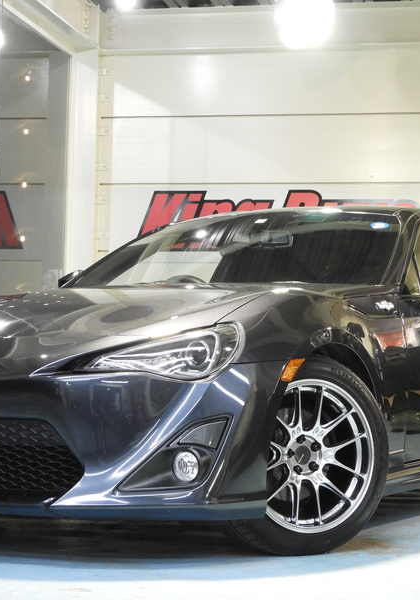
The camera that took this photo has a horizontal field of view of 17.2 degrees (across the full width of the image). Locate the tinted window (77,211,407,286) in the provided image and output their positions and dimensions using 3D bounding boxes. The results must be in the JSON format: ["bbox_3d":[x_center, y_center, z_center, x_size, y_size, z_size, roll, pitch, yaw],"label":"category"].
[{"bbox_3d":[0.080,-0.204,5.526,1.380,0.360,0.840,0,-2,31],"label":"tinted window"}]

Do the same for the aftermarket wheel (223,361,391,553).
[{"bbox_3d":[0.265,0.486,4.399,0.630,0.630,0.230,2,-2,-32],"label":"aftermarket wheel"}]

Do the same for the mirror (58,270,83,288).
[{"bbox_3d":[-0.629,-0.047,6.071,0.200,0.180,0.150,0,-2,31],"label":"mirror"}]

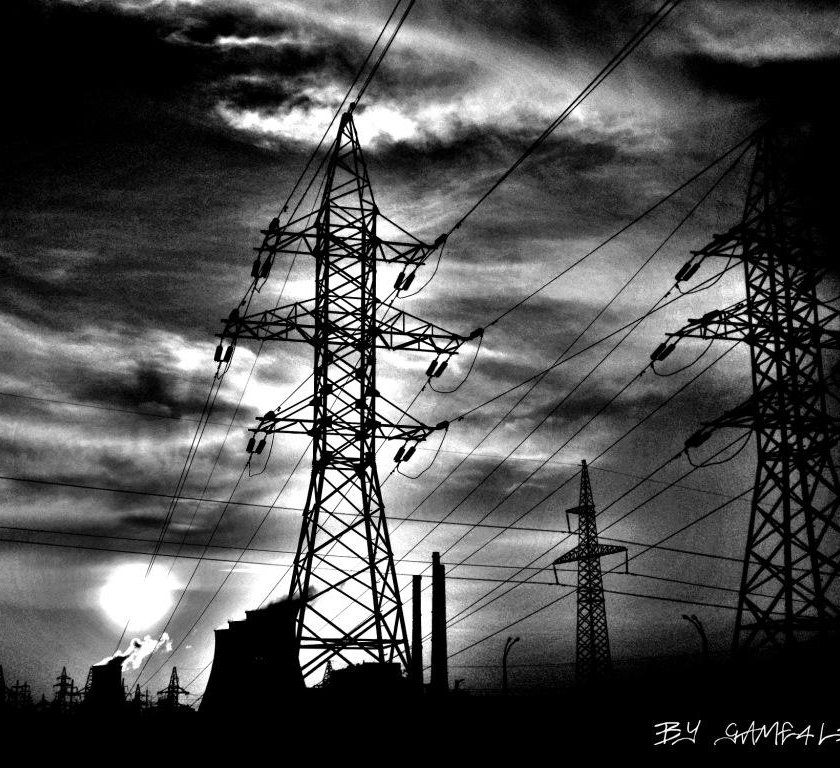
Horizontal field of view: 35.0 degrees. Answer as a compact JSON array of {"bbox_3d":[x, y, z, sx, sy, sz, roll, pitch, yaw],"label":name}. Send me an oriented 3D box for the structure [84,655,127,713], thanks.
[{"bbox_3d":[-376.803,363.582,1600.000,46.000,66.000,46.000,0,-15,0],"label":"structure"}]

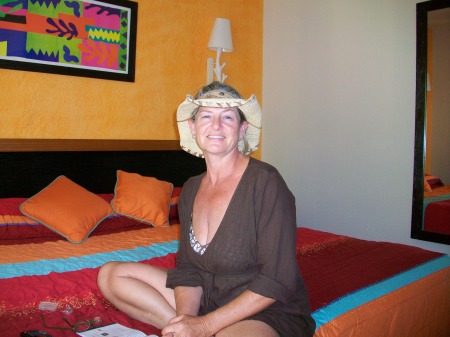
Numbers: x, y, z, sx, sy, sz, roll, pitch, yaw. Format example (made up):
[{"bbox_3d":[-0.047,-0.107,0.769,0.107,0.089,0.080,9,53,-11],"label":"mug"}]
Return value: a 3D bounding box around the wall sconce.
[{"bbox_3d":[-0.049,-0.949,3.460,0.205,0.580,0.240,-2,4,-41],"label":"wall sconce"}]

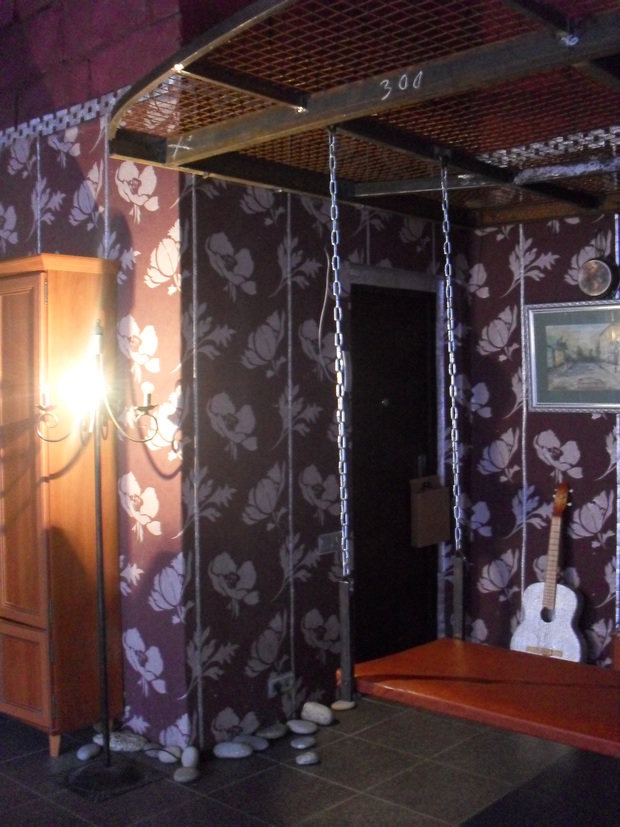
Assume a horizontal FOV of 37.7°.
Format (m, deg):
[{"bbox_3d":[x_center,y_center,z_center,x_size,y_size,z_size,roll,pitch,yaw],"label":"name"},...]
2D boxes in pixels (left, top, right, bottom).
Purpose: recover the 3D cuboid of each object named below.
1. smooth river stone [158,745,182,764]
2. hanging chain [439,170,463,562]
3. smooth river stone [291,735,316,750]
[{"bbox_3d":[-0.550,1.344,3.570,0.090,0.050,0.110,0,2,2],"label":"smooth river stone"},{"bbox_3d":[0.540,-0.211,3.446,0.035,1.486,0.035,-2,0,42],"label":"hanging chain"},{"bbox_3d":[-0.027,1.342,3.692,0.110,0.038,0.069,-1,2,-31],"label":"smooth river stone"}]

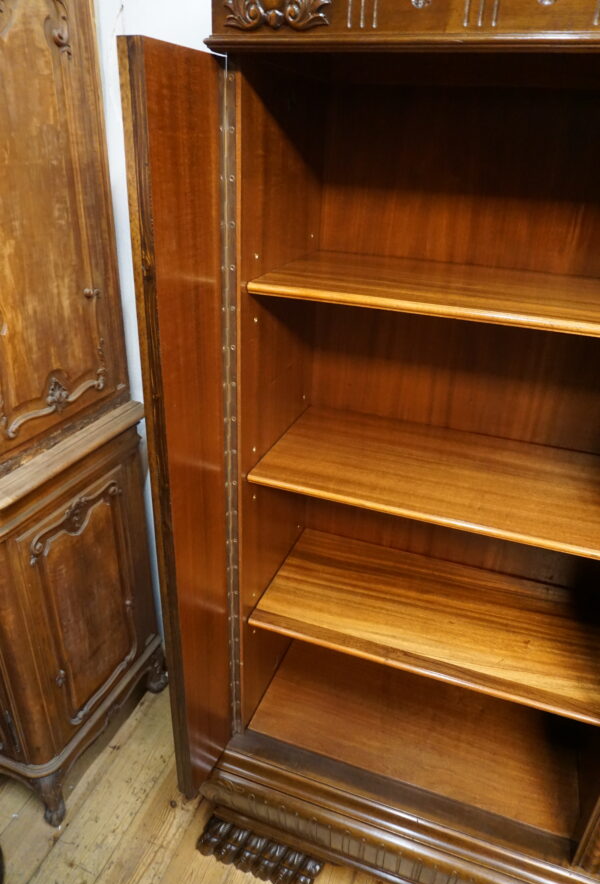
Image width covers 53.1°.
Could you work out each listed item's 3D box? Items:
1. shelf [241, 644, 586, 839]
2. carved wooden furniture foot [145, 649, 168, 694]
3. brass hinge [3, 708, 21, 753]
[{"bbox_3d":[0.267,0.646,1.407,0.691,0.021,0.350,11,28,17],"label":"shelf"},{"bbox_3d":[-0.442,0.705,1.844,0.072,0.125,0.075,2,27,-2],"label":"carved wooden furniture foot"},{"bbox_3d":[-0.637,0.641,1.323,0.015,0.128,0.015,11,28,17],"label":"brass hinge"}]

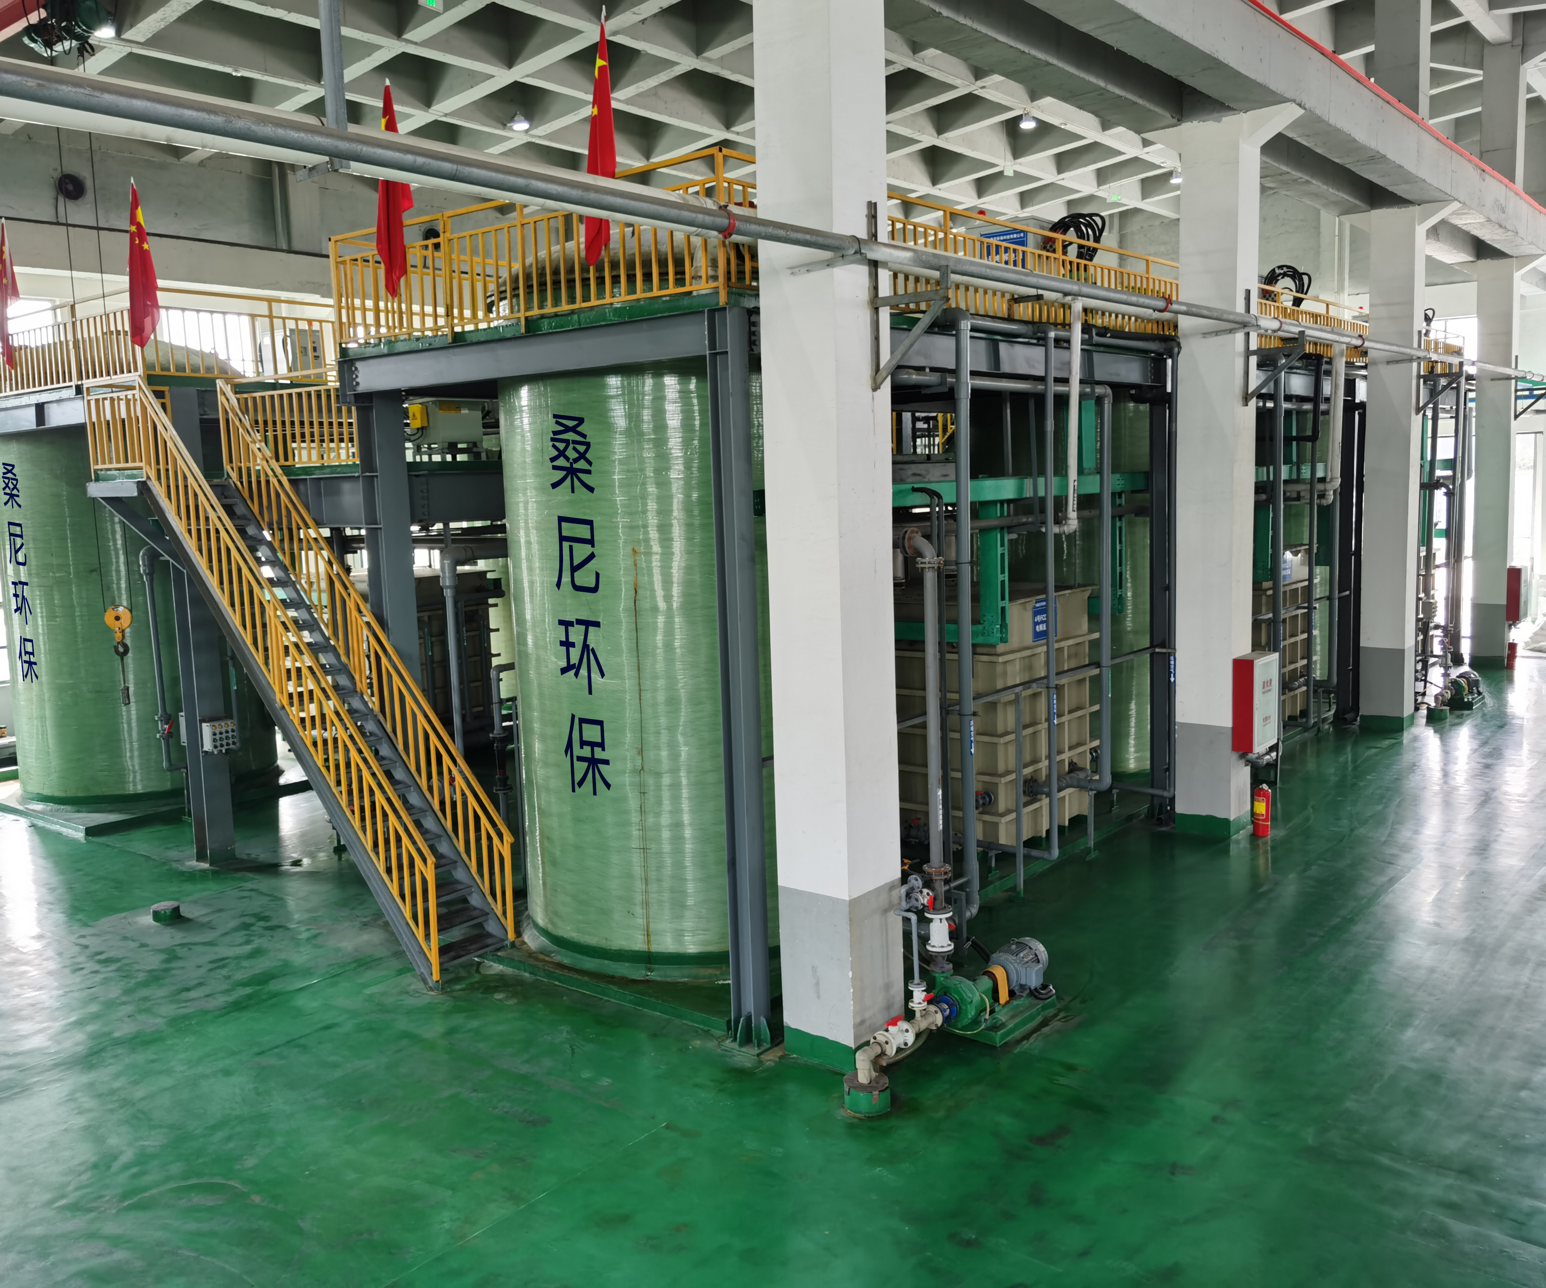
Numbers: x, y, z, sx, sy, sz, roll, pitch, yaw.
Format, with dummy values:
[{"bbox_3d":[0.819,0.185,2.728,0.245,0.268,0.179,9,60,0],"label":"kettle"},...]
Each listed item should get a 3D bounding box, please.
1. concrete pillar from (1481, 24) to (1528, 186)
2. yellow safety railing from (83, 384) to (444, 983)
[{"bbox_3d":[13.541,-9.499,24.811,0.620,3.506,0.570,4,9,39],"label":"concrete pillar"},{"bbox_3d":[-4.830,0.058,12.262,5.279,5.142,0.100,4,9,39],"label":"yellow safety railing"}]

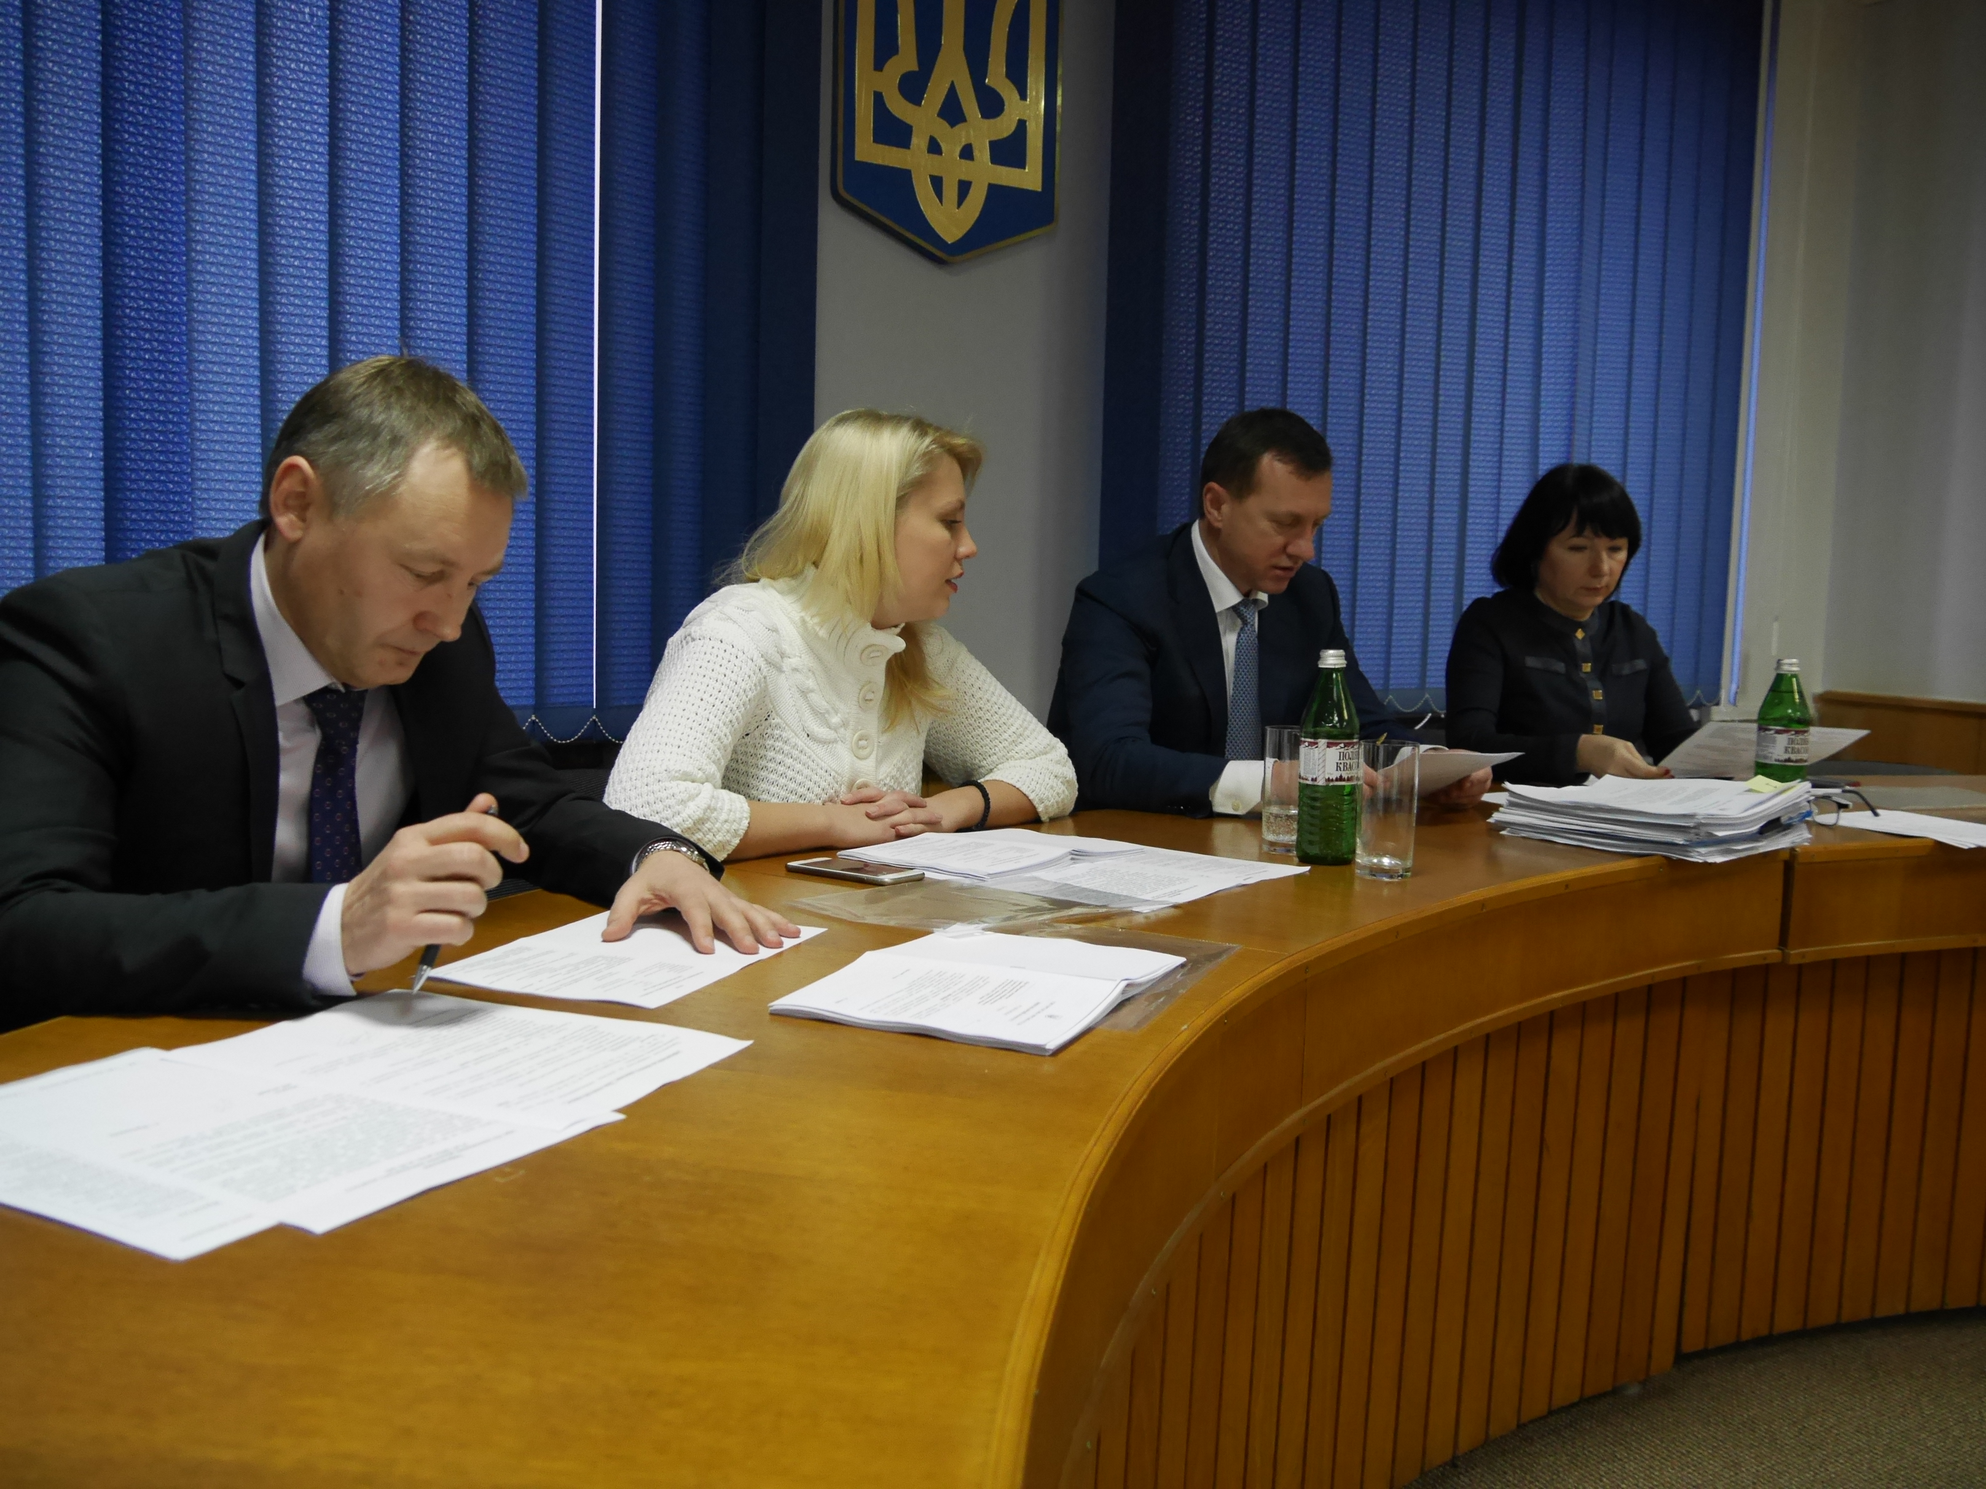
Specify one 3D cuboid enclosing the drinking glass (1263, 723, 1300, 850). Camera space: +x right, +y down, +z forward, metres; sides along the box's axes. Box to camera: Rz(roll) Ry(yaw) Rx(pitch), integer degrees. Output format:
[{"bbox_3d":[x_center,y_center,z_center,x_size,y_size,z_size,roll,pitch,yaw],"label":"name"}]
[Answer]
[{"bbox_3d":[0.356,0.052,1.917,0.064,0.147,0.064,1,5,0],"label":"drinking glass"}]

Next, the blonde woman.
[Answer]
[{"bbox_3d":[-0.180,0.221,2.021,0.570,1.265,0.720,-3,7,-40],"label":"blonde woman"}]

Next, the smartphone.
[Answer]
[{"bbox_3d":[-0.146,0.130,1.696,0.138,0.007,0.067,5,7,34],"label":"smartphone"}]

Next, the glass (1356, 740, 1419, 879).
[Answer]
[{"bbox_3d":[0.431,0.069,1.758,0.064,0.147,0.064,1,5,0],"label":"glass"}]

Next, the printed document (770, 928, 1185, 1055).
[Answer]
[{"bbox_3d":[-0.002,0.177,1.212,0.213,0.015,0.292,4,6,24],"label":"printed document"}]

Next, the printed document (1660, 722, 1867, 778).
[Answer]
[{"bbox_3d":[1.101,0.008,2.315,0.210,0.008,0.297,1,-13,9],"label":"printed document"}]

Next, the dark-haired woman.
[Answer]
[{"bbox_3d":[0.959,0.186,2.650,0.500,1.270,0.720,1,6,-7],"label":"dark-haired woman"}]

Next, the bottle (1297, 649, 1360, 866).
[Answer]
[{"bbox_3d":[0.385,0.015,1.827,0.070,0.240,0.070,-1,6,-20],"label":"bottle"}]

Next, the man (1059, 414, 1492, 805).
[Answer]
[{"bbox_3d":[0.335,0.186,2.278,0.600,1.310,0.750,-2,6,-32],"label":"man"}]

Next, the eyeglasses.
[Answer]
[{"bbox_3d":[1.156,0.090,2.264,0.050,0.042,0.138,-4,8,-43],"label":"eyeglasses"}]

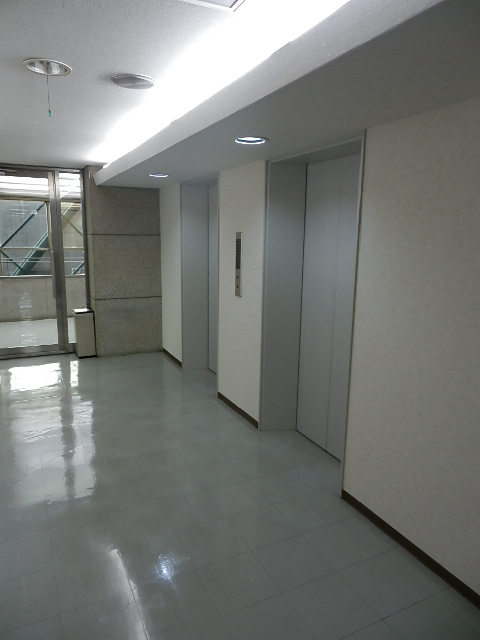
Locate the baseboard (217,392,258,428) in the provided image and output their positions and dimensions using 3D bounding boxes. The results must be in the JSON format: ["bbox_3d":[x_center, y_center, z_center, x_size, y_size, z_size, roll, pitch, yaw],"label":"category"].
[{"bbox_3d":[-0.021,0.801,3.991,0.012,0.062,0.790,-4,12,-26],"label":"baseboard"}]

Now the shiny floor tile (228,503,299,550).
[{"bbox_3d":[0.125,1.134,2.439,0.300,0.010,0.300,-4,12,-26],"label":"shiny floor tile"}]

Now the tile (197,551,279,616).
[{"bbox_3d":[-0.009,1.207,2.043,0.300,0.010,0.300,-4,12,-26],"label":"tile"}]

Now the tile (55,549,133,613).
[{"bbox_3d":[-0.679,1.197,2.040,0.300,0.010,0.300,-4,12,-26],"label":"tile"}]

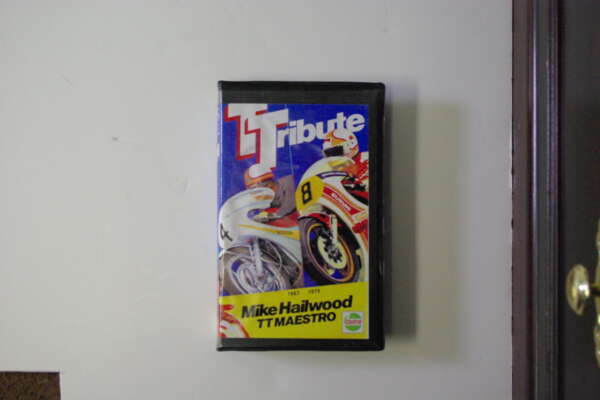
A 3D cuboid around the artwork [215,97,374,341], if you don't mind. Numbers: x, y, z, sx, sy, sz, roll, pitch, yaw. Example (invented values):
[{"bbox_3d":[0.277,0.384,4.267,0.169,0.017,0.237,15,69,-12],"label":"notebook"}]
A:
[{"bbox_3d":[-0.004,0.016,0.648,0.113,0.004,0.177,0,90,-1],"label":"artwork"}]

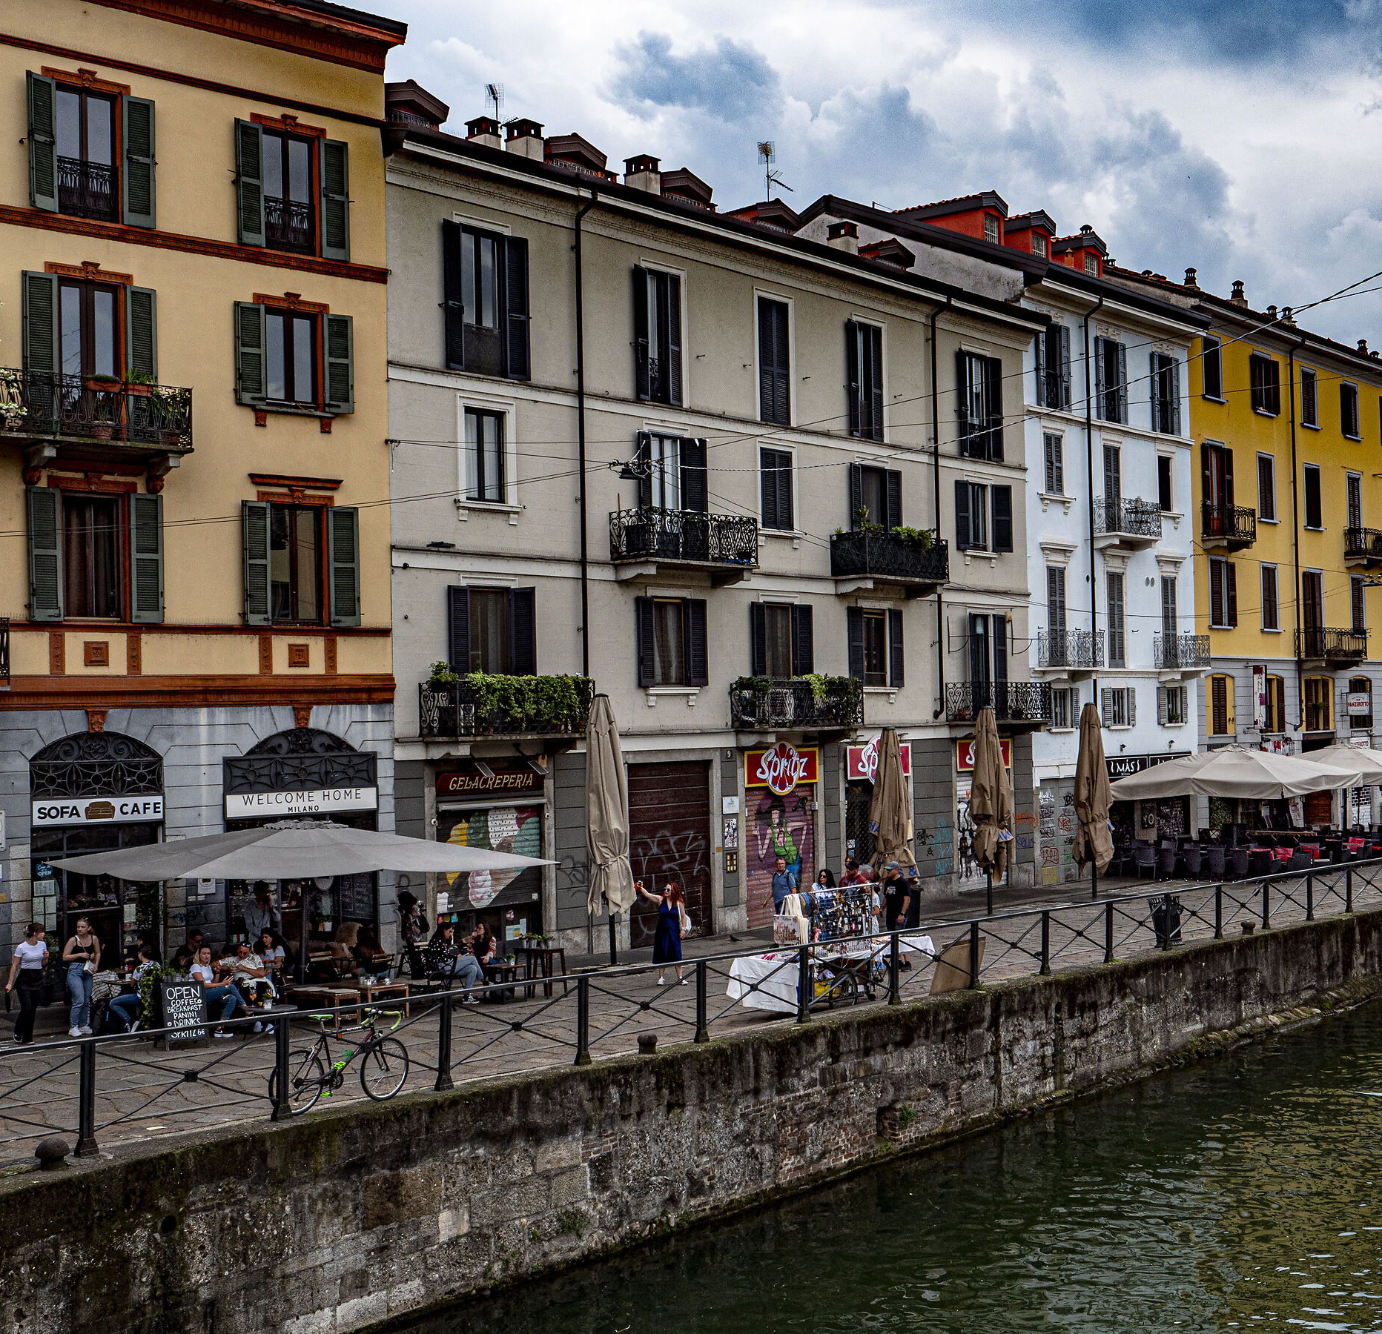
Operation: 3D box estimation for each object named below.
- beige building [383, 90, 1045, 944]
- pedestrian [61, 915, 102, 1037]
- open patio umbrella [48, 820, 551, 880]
[{"bbox_3d":[-2.392,-2.661,39.986,12.000,16.400,20.285,-3,-2,42],"label":"beige building"},{"bbox_3d":[-8.243,4.187,23.660,0.520,1.590,0.360,-1,-2,-11],"label":"pedestrian"},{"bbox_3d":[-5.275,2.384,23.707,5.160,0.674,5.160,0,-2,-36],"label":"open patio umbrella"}]

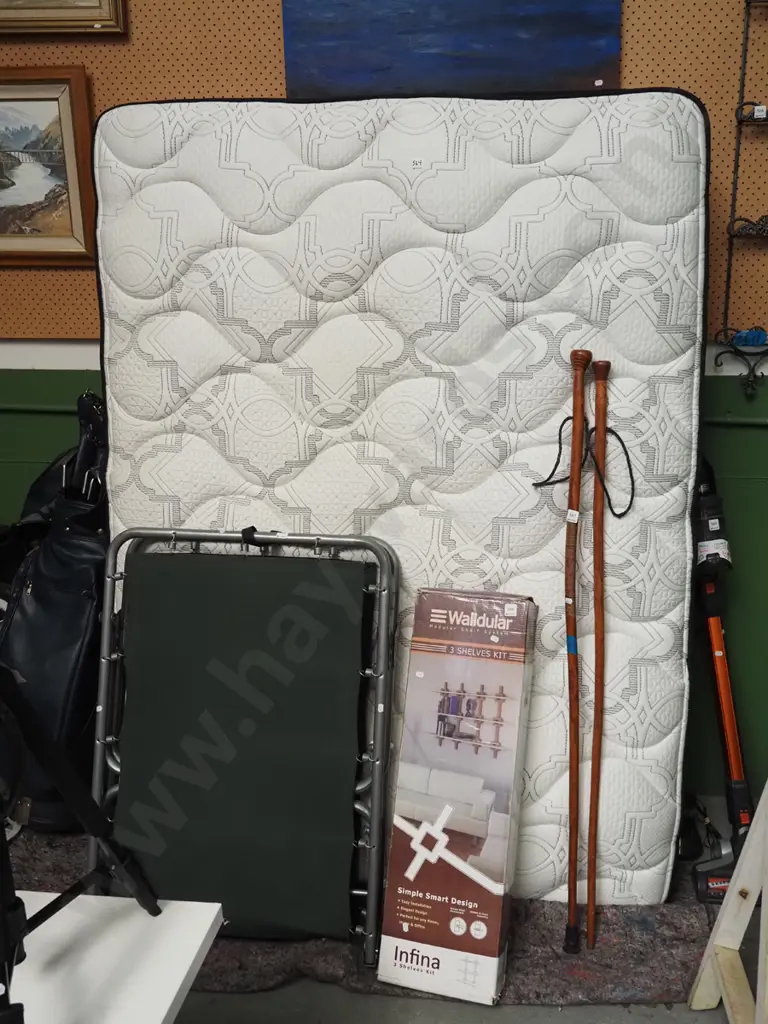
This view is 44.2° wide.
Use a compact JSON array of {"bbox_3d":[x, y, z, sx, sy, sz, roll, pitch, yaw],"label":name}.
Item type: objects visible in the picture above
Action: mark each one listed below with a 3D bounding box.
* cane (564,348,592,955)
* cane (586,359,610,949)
[{"bbox_3d":[0.432,0.312,2.127,0.055,1.350,0.052,1,1,7],"label":"cane"},{"bbox_3d":[0.478,0.322,2.130,0.045,1.325,0.045,1,1,7],"label":"cane"}]

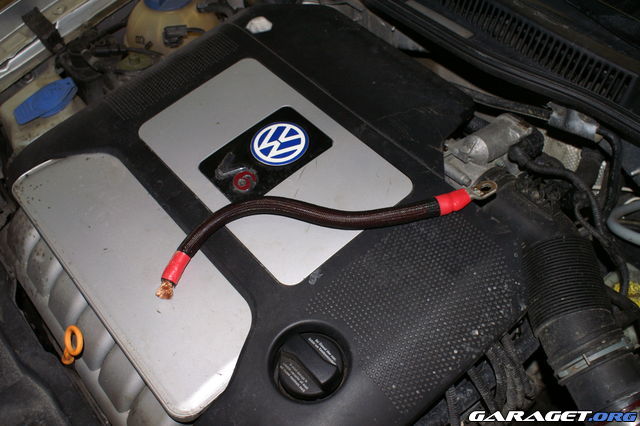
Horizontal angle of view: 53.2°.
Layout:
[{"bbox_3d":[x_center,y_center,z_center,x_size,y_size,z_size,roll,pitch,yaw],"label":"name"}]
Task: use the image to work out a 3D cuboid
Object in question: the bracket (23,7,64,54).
[{"bbox_3d":[-0.421,-0.279,0.975,0.030,0.030,0.112,-37,57,-17],"label":"bracket"}]

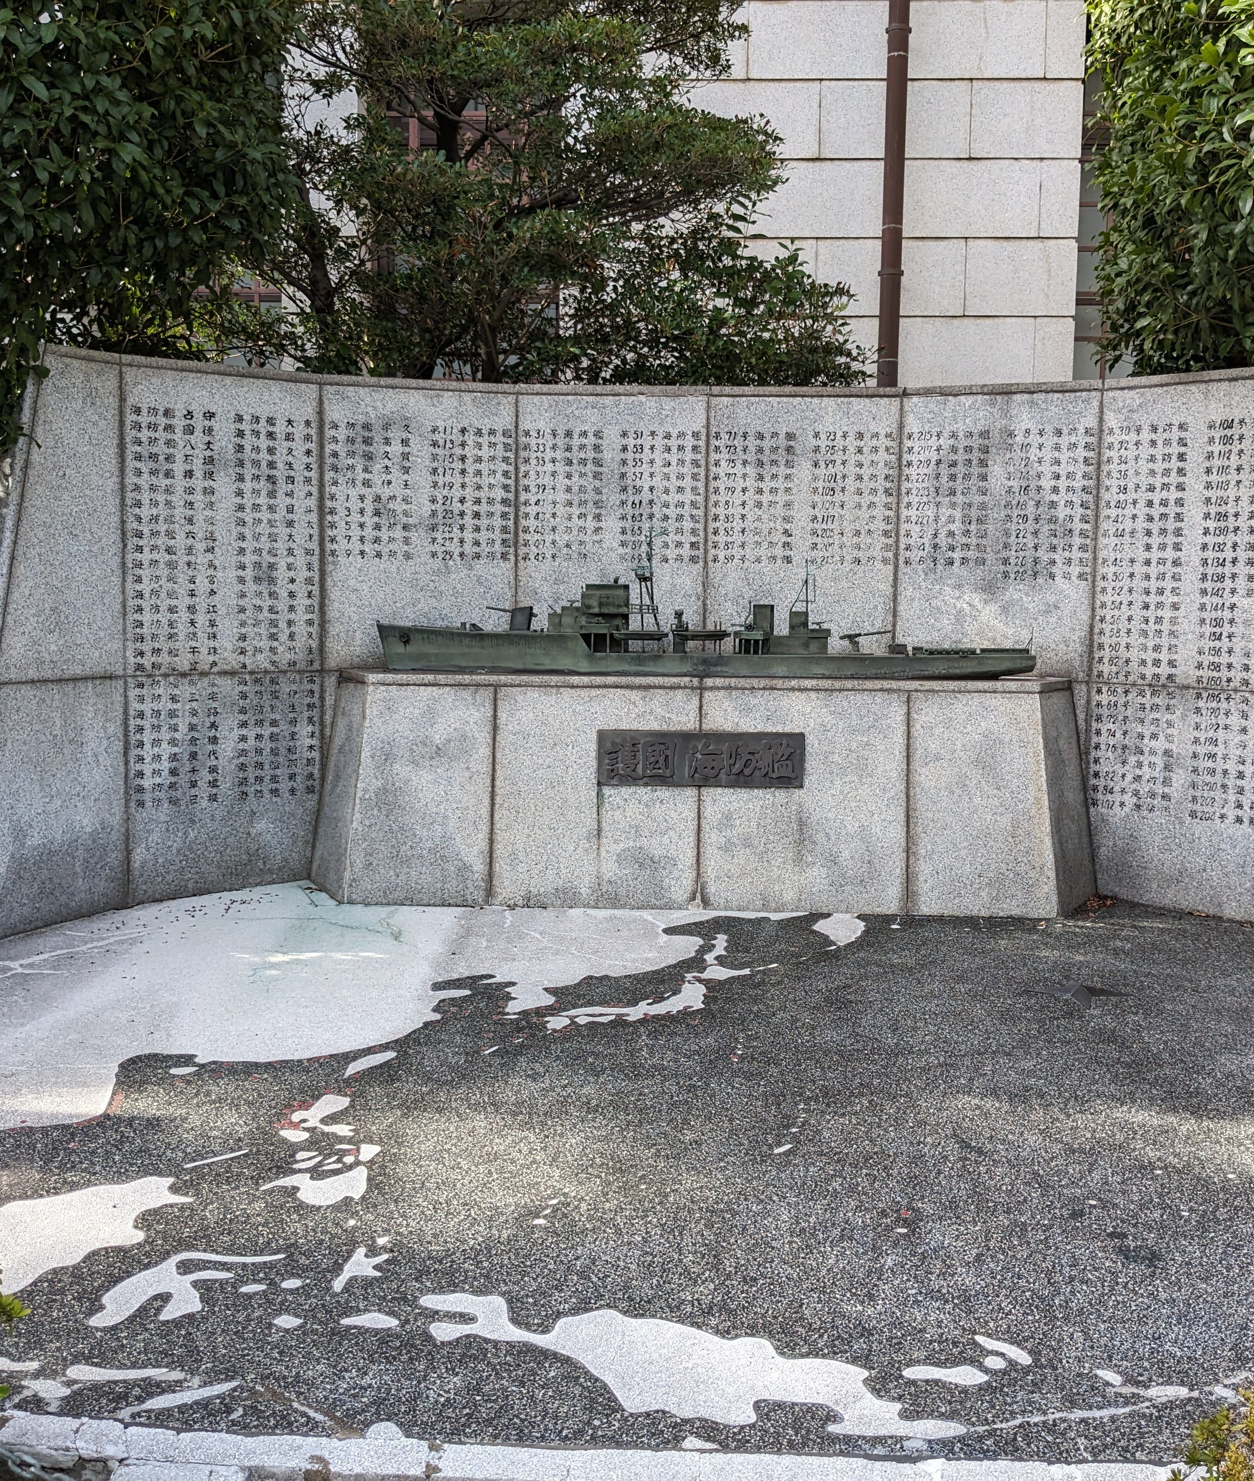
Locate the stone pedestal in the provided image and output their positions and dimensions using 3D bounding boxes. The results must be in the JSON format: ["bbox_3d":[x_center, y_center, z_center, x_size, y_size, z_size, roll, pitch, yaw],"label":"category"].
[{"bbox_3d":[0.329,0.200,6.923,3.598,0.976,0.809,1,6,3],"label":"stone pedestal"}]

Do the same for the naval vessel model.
[{"bbox_3d":[0.342,-0.580,6.811,2.913,0.598,0.364,1,6,3],"label":"naval vessel model"}]

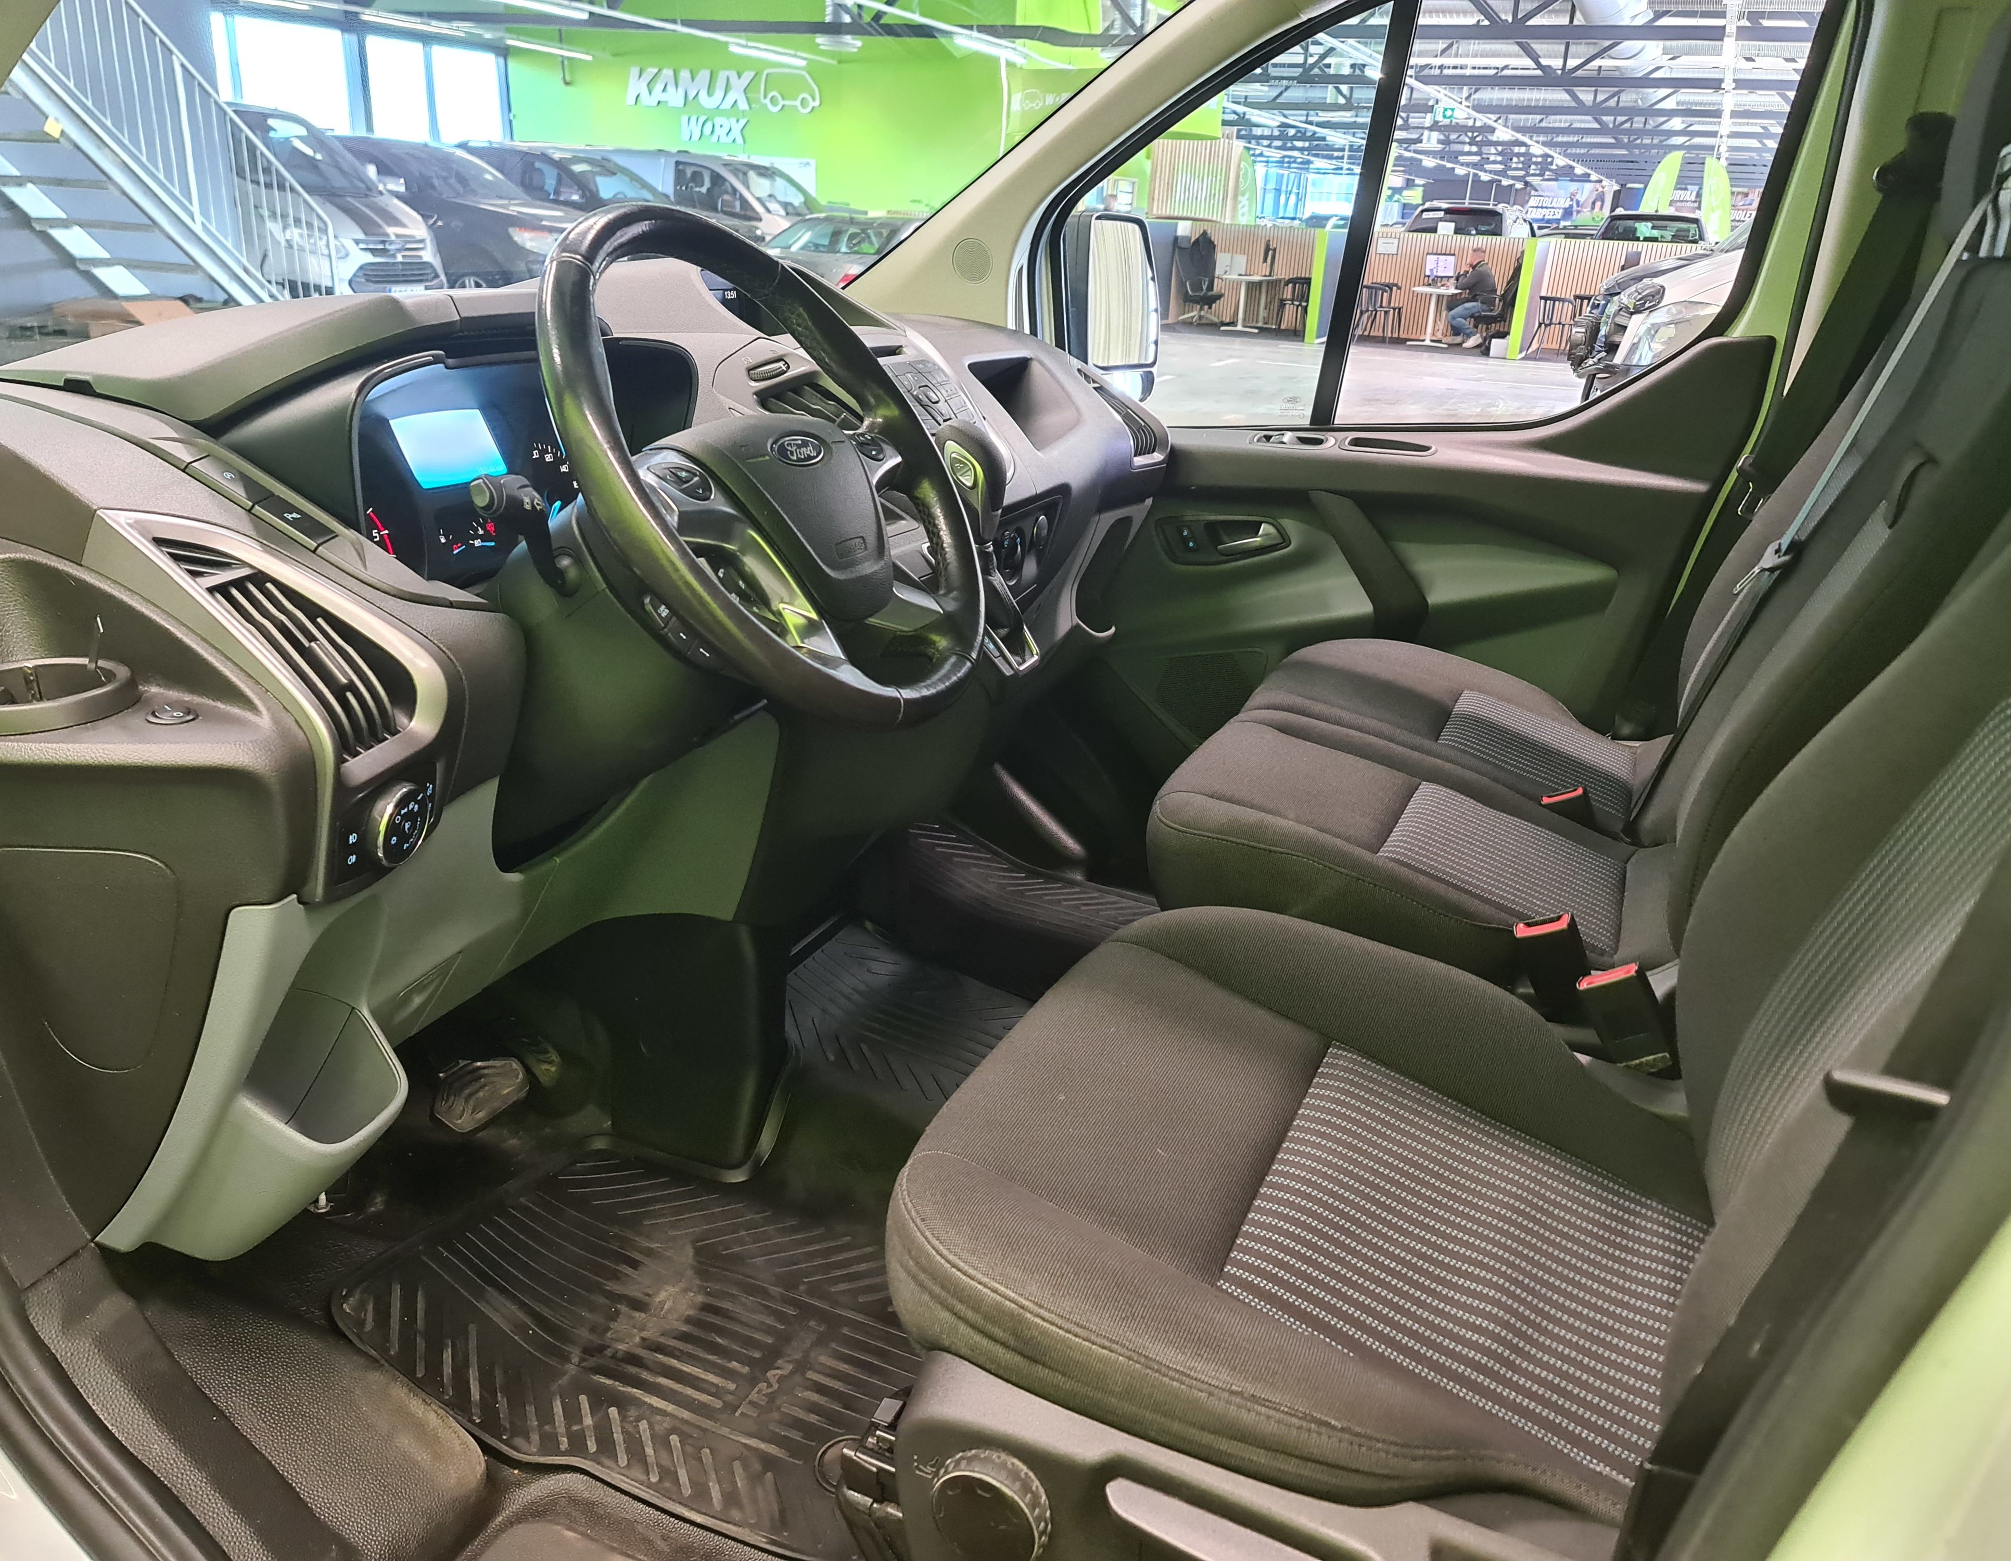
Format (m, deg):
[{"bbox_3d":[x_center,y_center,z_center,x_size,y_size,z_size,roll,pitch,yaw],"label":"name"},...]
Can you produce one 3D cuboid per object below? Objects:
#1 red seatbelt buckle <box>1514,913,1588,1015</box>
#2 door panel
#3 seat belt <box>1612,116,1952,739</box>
[{"bbox_3d":[0.436,0.151,1.202,0.043,0.078,0.026,-15,10,28],"label":"red seatbelt buckle"},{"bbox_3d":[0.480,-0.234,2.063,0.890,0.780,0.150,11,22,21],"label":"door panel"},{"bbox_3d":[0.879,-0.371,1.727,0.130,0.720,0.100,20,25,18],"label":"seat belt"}]

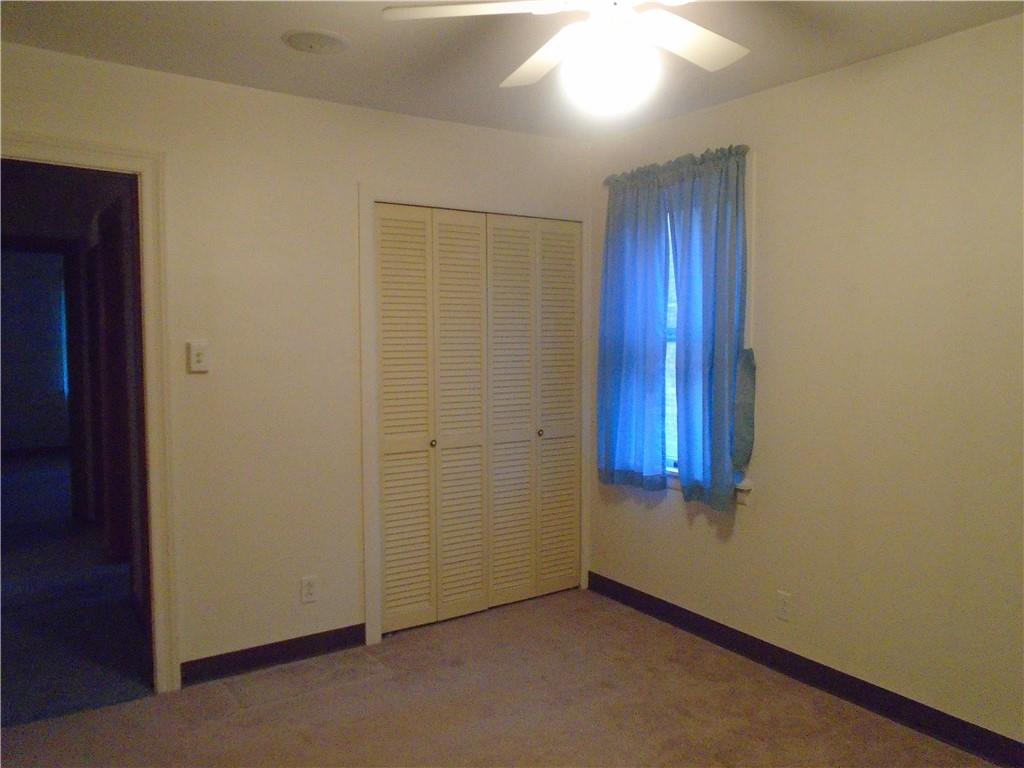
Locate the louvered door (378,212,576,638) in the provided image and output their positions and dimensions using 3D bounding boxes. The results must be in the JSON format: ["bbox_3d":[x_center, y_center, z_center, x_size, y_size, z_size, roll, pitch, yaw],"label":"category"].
[{"bbox_3d":[-0.123,0.160,3.876,1.195,2.000,0.035,-3,5,-34],"label":"louvered door"}]

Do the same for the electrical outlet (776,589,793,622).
[{"bbox_3d":[1.145,0.938,3.235,0.010,0.117,0.072,-3,5,-34],"label":"electrical outlet"}]

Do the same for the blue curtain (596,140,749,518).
[{"bbox_3d":[0.727,-0.253,3.660,0.100,1.550,0.925,-3,5,-34],"label":"blue curtain"}]

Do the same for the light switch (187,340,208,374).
[{"bbox_3d":[-1.246,-0.106,3.063,0.072,0.118,0.015,-3,5,-34],"label":"light switch"}]

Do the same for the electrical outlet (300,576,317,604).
[{"bbox_3d":[-0.889,0.904,3.387,0.072,0.117,0.010,-3,5,-34],"label":"electrical outlet"}]

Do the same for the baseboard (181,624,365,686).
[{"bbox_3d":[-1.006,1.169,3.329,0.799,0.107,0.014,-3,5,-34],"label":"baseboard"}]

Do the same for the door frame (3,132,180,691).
[{"bbox_3d":[-1.756,0.190,2.794,0.960,2.132,0.130,-3,5,-34],"label":"door frame"}]

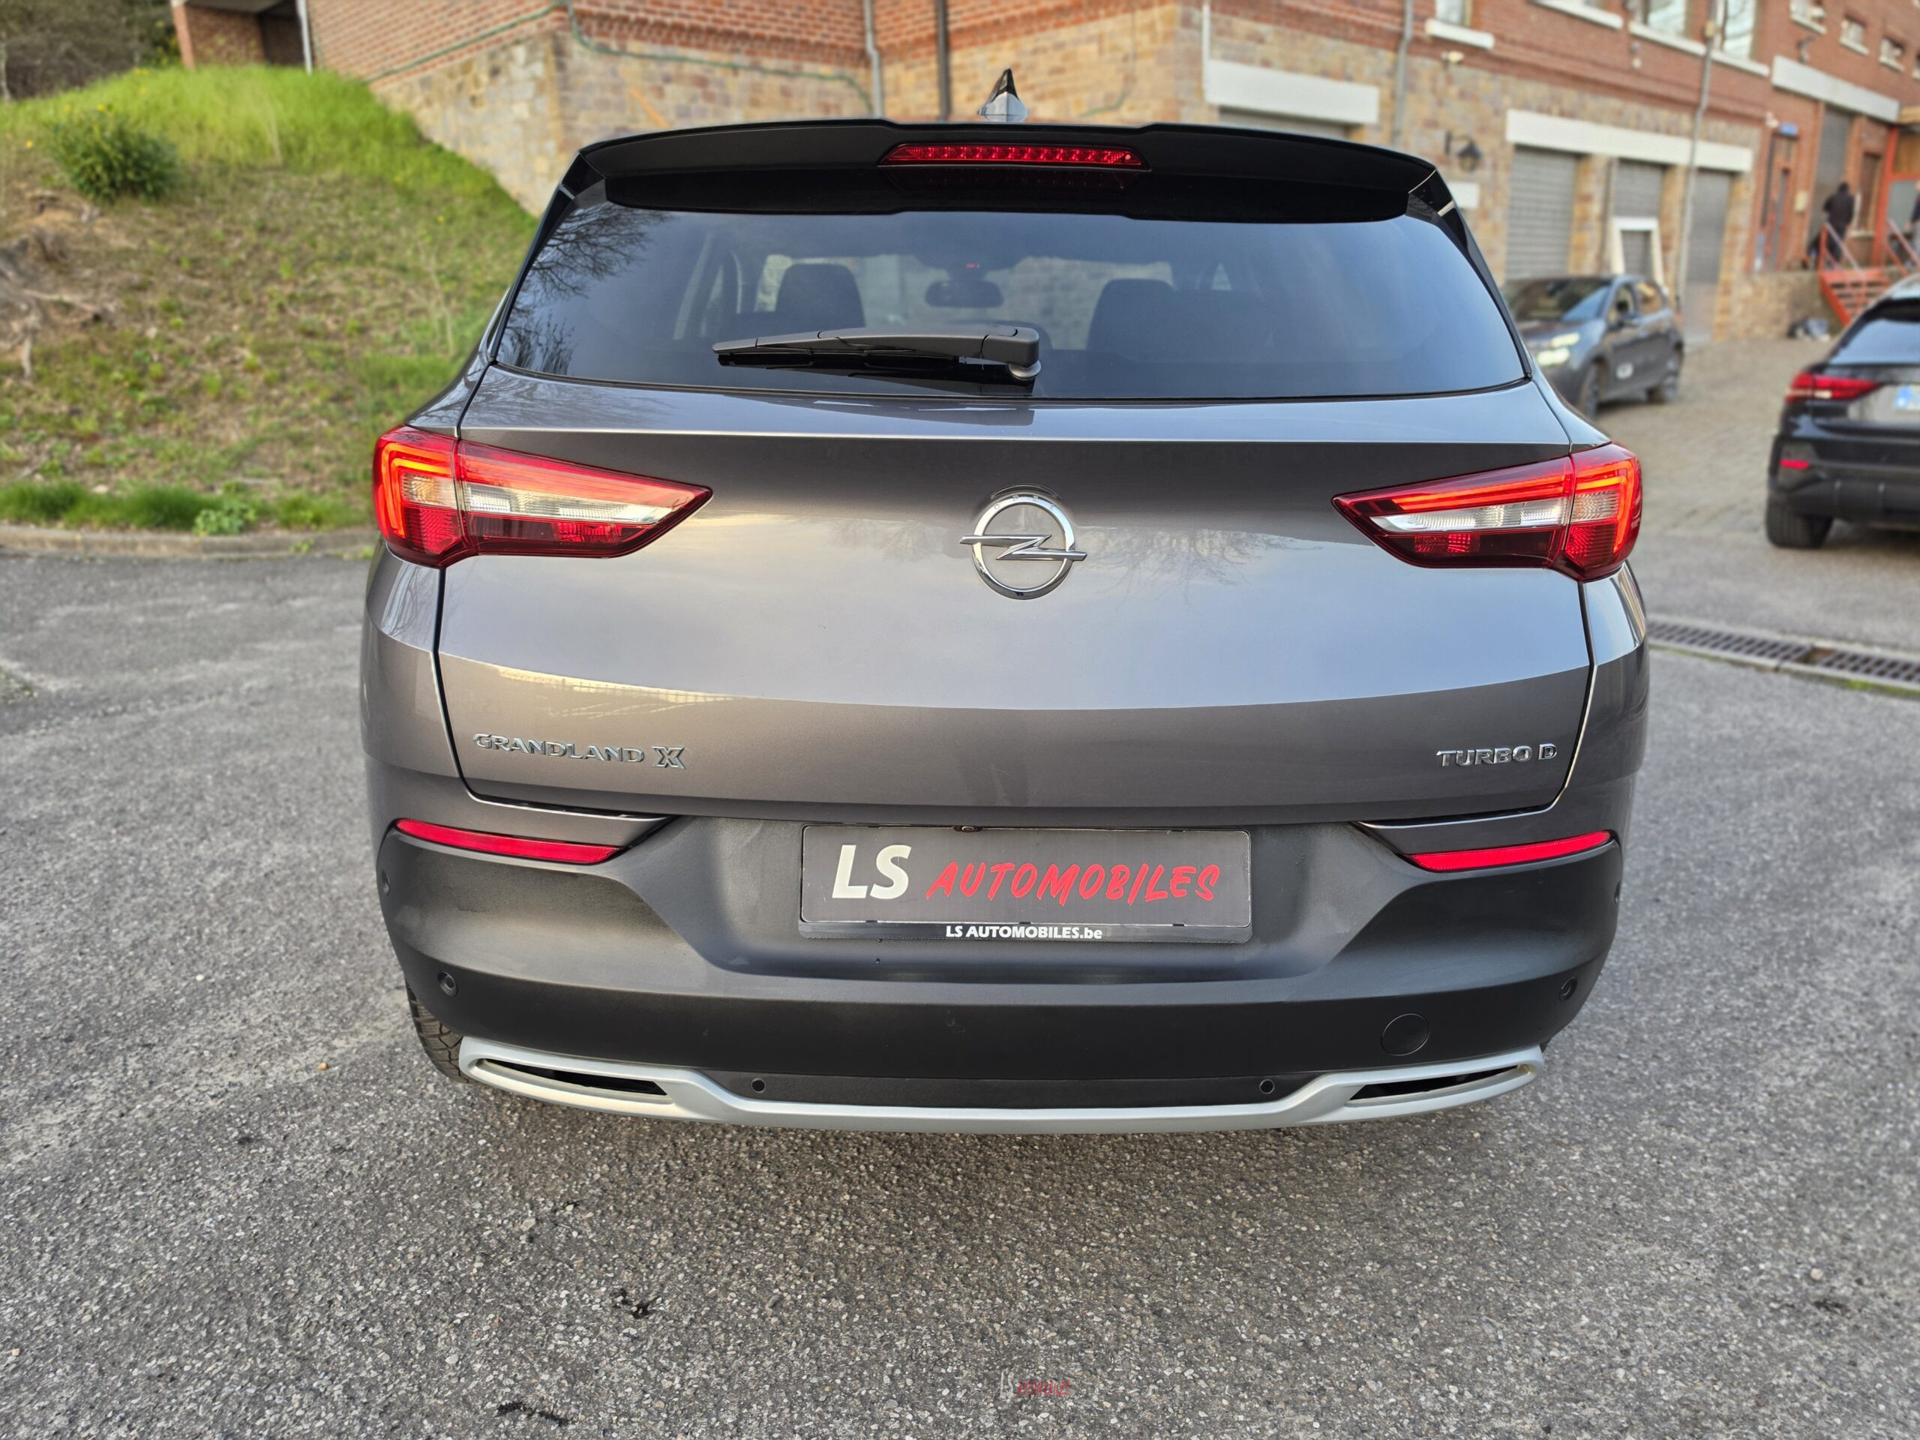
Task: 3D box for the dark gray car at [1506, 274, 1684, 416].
[{"bbox_3d":[7.143,-4.460,15.085,1.780,1.475,4.020,14,24,42],"label":"dark gray car"}]

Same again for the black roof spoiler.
[{"bbox_3d":[0.069,-0.695,1.607,1.080,0.125,0.270,1,17,-1],"label":"black roof spoiler"}]

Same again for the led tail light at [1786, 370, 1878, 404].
[{"bbox_3d":[4.621,-1.755,6.778,0.200,0.165,0.480,-12,20,-27],"label":"led tail light"}]

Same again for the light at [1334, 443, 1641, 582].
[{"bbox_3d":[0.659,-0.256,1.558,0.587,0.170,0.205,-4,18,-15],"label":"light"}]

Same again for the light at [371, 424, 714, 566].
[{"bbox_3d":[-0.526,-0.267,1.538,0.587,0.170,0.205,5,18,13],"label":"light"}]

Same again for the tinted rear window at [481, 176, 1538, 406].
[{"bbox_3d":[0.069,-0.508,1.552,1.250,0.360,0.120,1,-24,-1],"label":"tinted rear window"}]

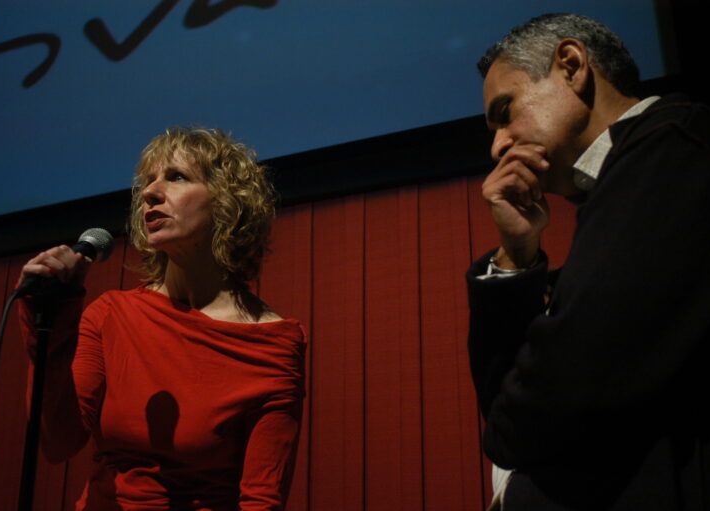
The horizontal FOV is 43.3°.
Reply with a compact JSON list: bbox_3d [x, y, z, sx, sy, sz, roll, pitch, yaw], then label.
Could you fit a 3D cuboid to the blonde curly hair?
[{"bbox_3d":[-0.259,-0.086,1.520,0.240,0.265,0.245,-12,-20,37],"label":"blonde curly hair"}]

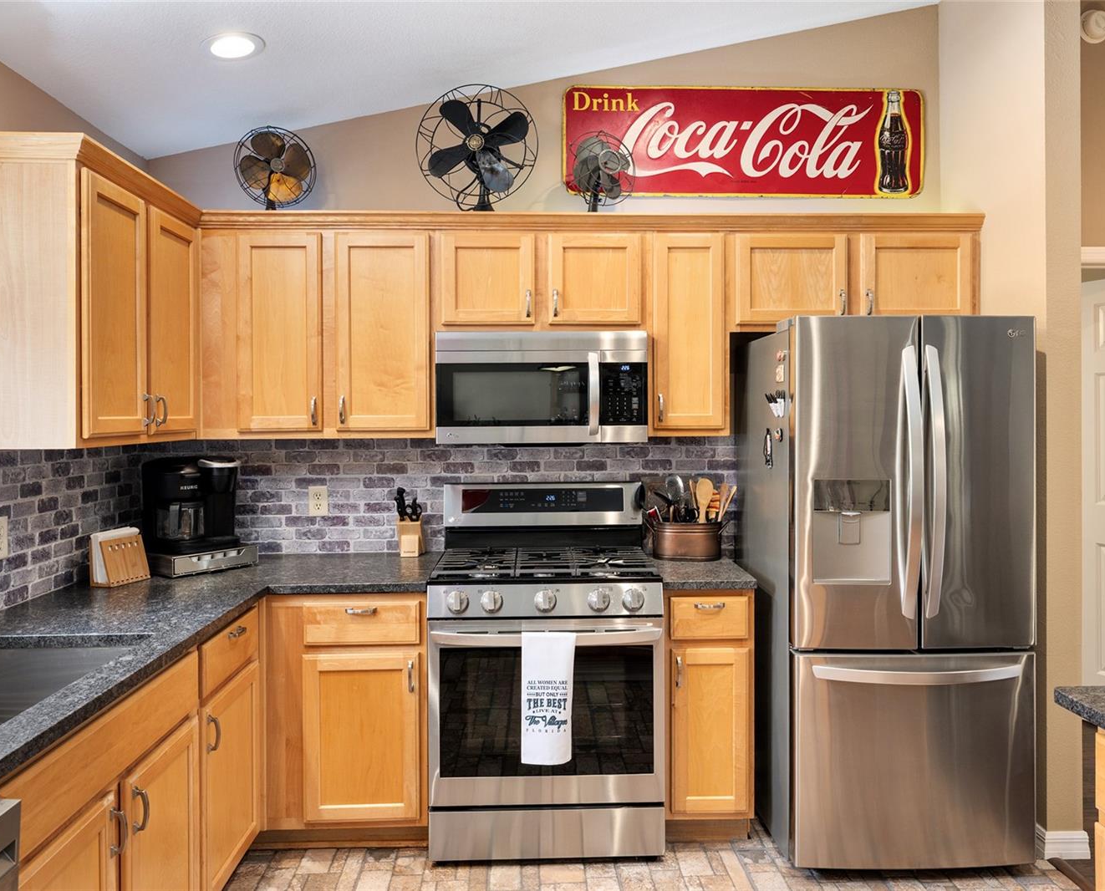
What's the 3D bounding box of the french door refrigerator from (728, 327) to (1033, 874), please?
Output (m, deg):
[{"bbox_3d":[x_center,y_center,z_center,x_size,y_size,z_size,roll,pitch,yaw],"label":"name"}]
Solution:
[{"bbox_3d":[1.120,0.456,3.137,0.756,1.733,0.800,0,1,-2],"label":"french door refrigerator"}]

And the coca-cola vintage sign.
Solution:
[{"bbox_3d":[0.764,-1.207,3.552,1.456,0.436,0.025,0,1,-2],"label":"coca-cola vintage sign"}]

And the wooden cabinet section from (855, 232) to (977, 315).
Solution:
[{"bbox_3d":[1.311,-0.607,3.379,0.447,0.328,0.310,0,1,-2],"label":"wooden cabinet section"}]

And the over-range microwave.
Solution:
[{"bbox_3d":[-0.042,-0.204,3.345,0.754,0.406,0.415,0,1,-2],"label":"over-range microwave"}]

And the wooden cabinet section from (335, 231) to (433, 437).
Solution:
[{"bbox_3d":[-0.610,-0.405,3.313,0.344,0.707,0.310,0,1,-2],"label":"wooden cabinet section"}]

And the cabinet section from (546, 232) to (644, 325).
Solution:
[{"bbox_3d":[0.146,-0.597,3.337,0.348,0.329,0.310,0,1,-2],"label":"cabinet section"}]

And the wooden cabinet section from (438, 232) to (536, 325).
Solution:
[{"bbox_3d":[-0.236,-0.595,3.323,0.347,0.333,0.310,0,1,-2],"label":"wooden cabinet section"}]

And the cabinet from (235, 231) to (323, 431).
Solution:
[{"bbox_3d":[-0.987,-0.408,3.358,0.301,0.718,0.320,0,1,-2],"label":"cabinet"}]

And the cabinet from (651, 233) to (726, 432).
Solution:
[{"bbox_3d":[0.492,-0.412,3.405,0.274,0.725,0.320,0,1,-2],"label":"cabinet"}]

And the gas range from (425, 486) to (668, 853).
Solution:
[{"bbox_3d":[-0.025,0.741,3.191,0.761,1.173,0.750,0,1,-2],"label":"gas range"}]

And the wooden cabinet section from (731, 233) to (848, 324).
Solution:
[{"bbox_3d":[0.851,-0.601,3.362,0.424,0.328,0.310,0,1,-2],"label":"wooden cabinet section"}]

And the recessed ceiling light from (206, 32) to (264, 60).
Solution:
[{"bbox_3d":[-0.980,-1.228,2.744,0.190,0.030,0.190,-12,1,-2],"label":"recessed ceiling light"}]

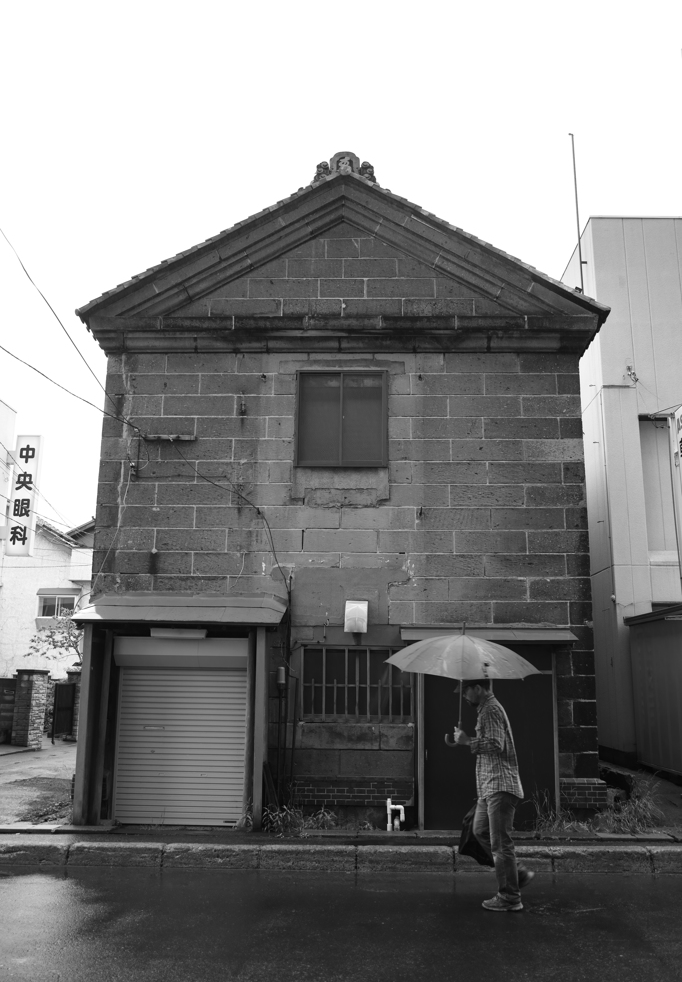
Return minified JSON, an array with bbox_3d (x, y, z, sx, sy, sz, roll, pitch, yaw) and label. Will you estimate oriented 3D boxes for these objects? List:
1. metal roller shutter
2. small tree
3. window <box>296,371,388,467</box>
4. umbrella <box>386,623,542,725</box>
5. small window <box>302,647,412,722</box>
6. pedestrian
[{"bbox_3d":[-1.638,2.625,8.221,1.353,1.568,0.080,0,-10,2],"label":"metal roller shutter"},{"bbox_3d":[-5.957,3.755,16.842,1.550,2.414,1.500,0,-10,2],"label":"small tree"},{"bbox_3d":[0.013,-0.802,8.839,1.028,1.104,0.120,0,-10,2],"label":"window"},{"bbox_3d":[0.918,1.483,6.140,1.190,0.930,1.190,5,-6,3],"label":"umbrella"},{"bbox_3d":[0.172,2.021,8.348,1.185,0.766,0.120,0,-10,2],"label":"small window"},{"bbox_3d":[1.146,2.250,6.017,0.620,1.713,0.540,0,-10,2],"label":"pedestrian"}]

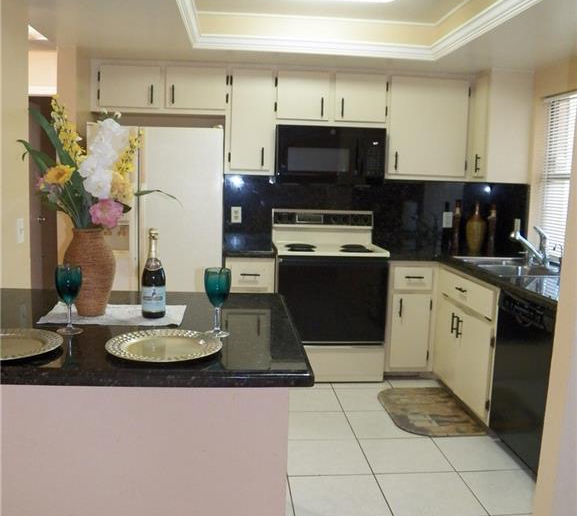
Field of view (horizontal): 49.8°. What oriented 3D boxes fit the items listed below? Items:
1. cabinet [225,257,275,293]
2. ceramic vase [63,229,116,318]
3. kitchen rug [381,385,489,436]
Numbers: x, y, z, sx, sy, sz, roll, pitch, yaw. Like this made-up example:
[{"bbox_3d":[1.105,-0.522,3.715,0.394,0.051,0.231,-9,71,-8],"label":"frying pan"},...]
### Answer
[{"bbox_3d":[-0.288,0.390,4.499,0.348,0.875,0.620,1,7,-4],"label":"cabinet"},{"bbox_3d":[-0.686,0.046,2.148,0.183,0.295,0.183,1,7,-4],"label":"ceramic vase"},{"bbox_3d":[0.860,0.934,3.858,0.480,0.014,0.844,0,7,-5],"label":"kitchen rug"}]

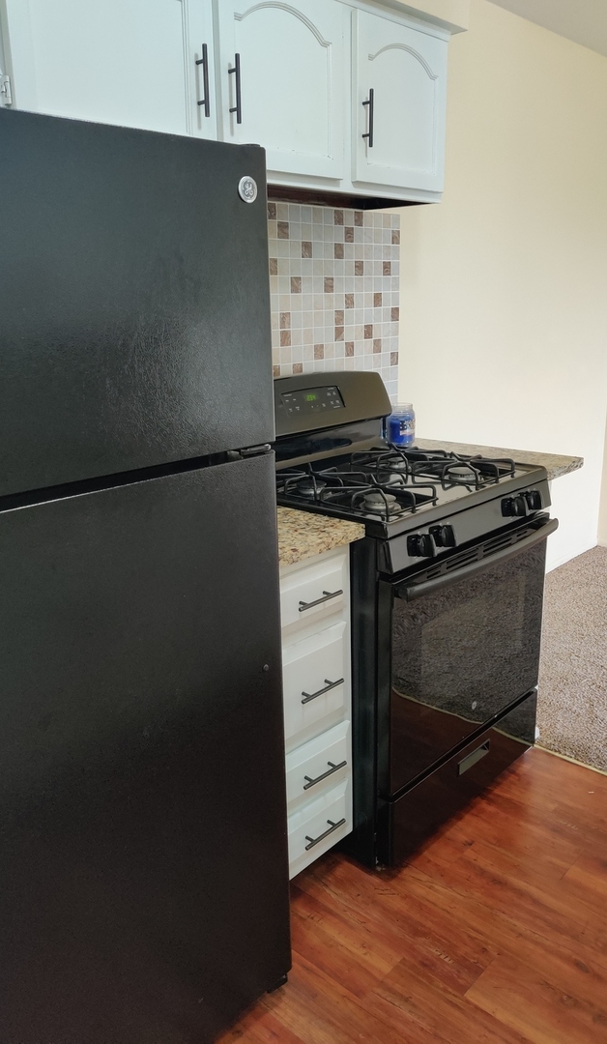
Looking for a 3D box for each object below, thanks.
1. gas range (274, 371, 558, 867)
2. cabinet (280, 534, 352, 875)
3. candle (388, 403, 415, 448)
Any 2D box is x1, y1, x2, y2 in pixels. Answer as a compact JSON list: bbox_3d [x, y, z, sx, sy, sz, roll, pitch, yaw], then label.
[{"bbox_3d":[0.228,0.200,2.362,0.734,1.165,0.751,13,21,41],"label":"gas range"},{"bbox_3d":[-0.204,0.435,2.090,0.633,0.852,0.295,13,21,41],"label":"cabinet"},{"bbox_3d":[0.341,-0.332,2.800,0.096,0.143,0.096,-1,16,0],"label":"candle"}]

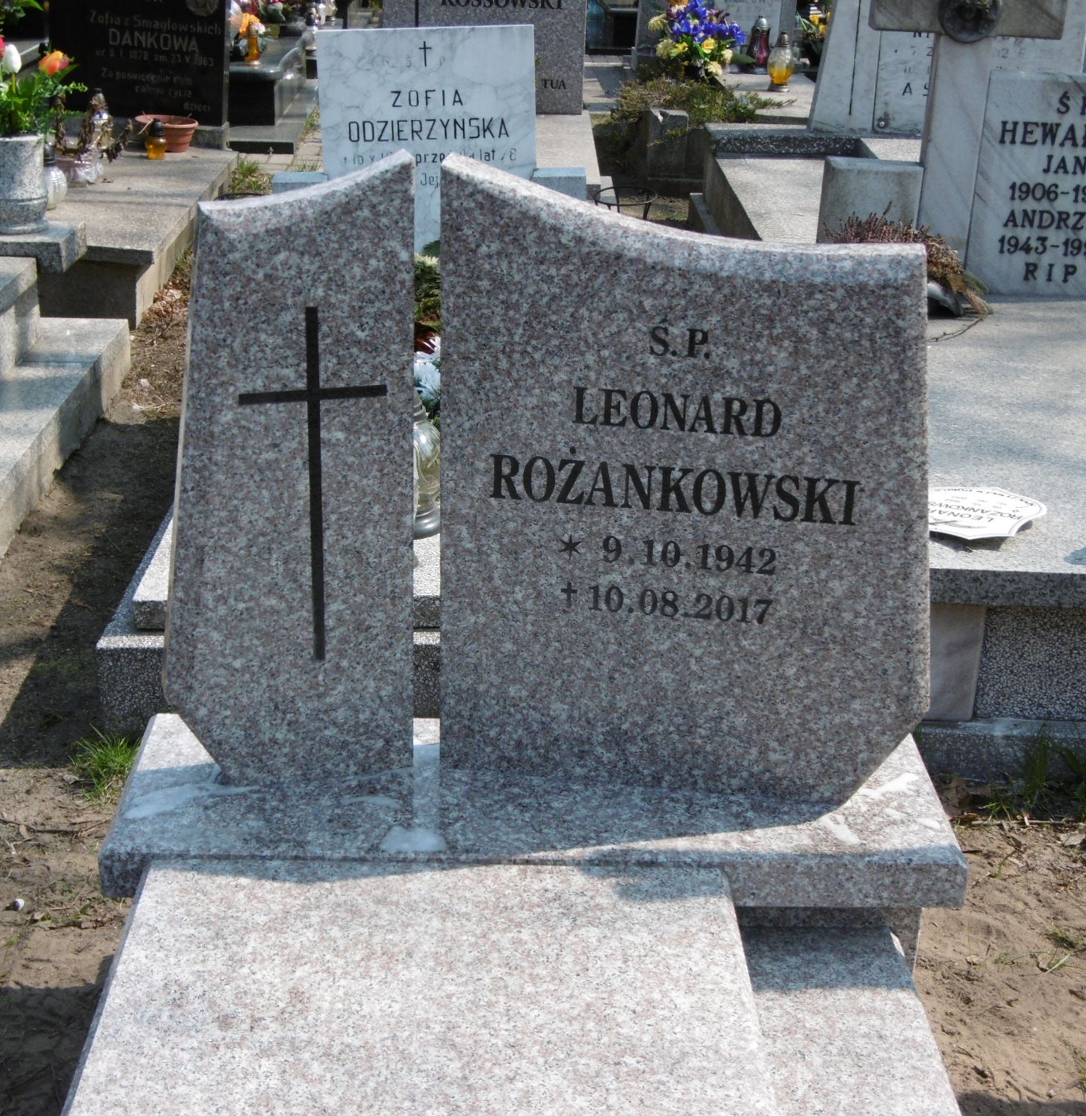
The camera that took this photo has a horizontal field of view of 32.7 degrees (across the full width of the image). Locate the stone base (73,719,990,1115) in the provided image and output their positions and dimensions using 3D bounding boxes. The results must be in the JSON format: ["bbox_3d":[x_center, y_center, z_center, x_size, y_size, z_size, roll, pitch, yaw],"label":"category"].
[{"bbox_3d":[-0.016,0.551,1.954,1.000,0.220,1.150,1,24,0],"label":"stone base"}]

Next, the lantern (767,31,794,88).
[{"bbox_3d":[0.885,-1.855,6.900,0.095,0.200,0.095,1,24,0],"label":"lantern"}]

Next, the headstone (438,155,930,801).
[{"bbox_3d":[0.175,-0.082,2.191,0.598,0.755,0.075,4,20,8],"label":"headstone"}]

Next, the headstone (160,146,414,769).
[{"bbox_3d":[-0.310,-0.092,2.200,0.318,0.755,0.075,-4,20,-10],"label":"headstone"}]

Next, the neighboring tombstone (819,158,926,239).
[{"bbox_3d":[0.673,-0.691,3.818,0.220,0.280,0.100,1,24,0],"label":"neighboring tombstone"}]

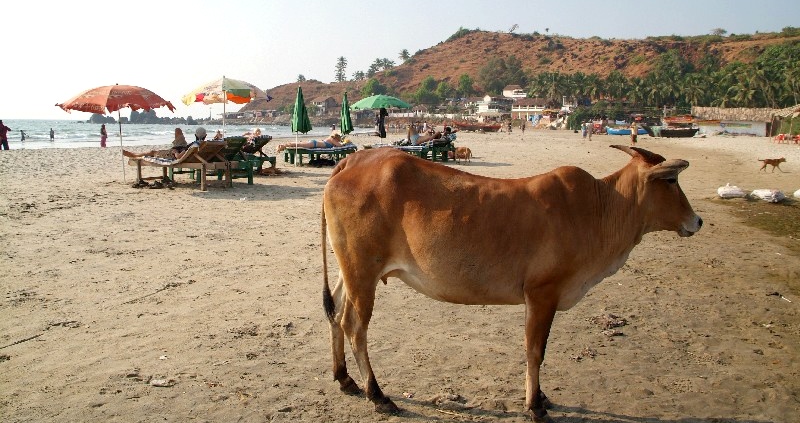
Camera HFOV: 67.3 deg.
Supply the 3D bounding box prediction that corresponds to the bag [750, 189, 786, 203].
[{"bbox_3d":[7.274,-0.321,11.886,0.650,0.249,0.380,4,9,25],"label":"bag"}]

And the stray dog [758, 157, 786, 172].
[{"bbox_3d":[11.967,-1.497,19.293,0.900,0.507,0.200,0,9,0],"label":"stray dog"}]

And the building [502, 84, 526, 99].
[{"bbox_3d":[38.336,-40.598,204.211,8.200,4.700,7.000,0,8,-6],"label":"building"}]

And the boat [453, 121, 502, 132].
[{"bbox_3d":[11.757,-12.856,91.102,7.600,1.728,1.900,0,9,0],"label":"boat"}]

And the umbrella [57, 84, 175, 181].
[{"bbox_3d":[-5.826,-1.610,12.406,2.450,2.020,2.450,1,8,0],"label":"umbrella"}]

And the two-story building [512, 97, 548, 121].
[{"bbox_3d":[32.106,-25.476,150.855,9.300,6.200,7.000,1,8,3],"label":"two-story building"}]

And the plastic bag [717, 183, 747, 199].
[{"bbox_3d":[6.887,-0.431,12.476,0.600,0.240,0.380,4,9,25],"label":"plastic bag"}]

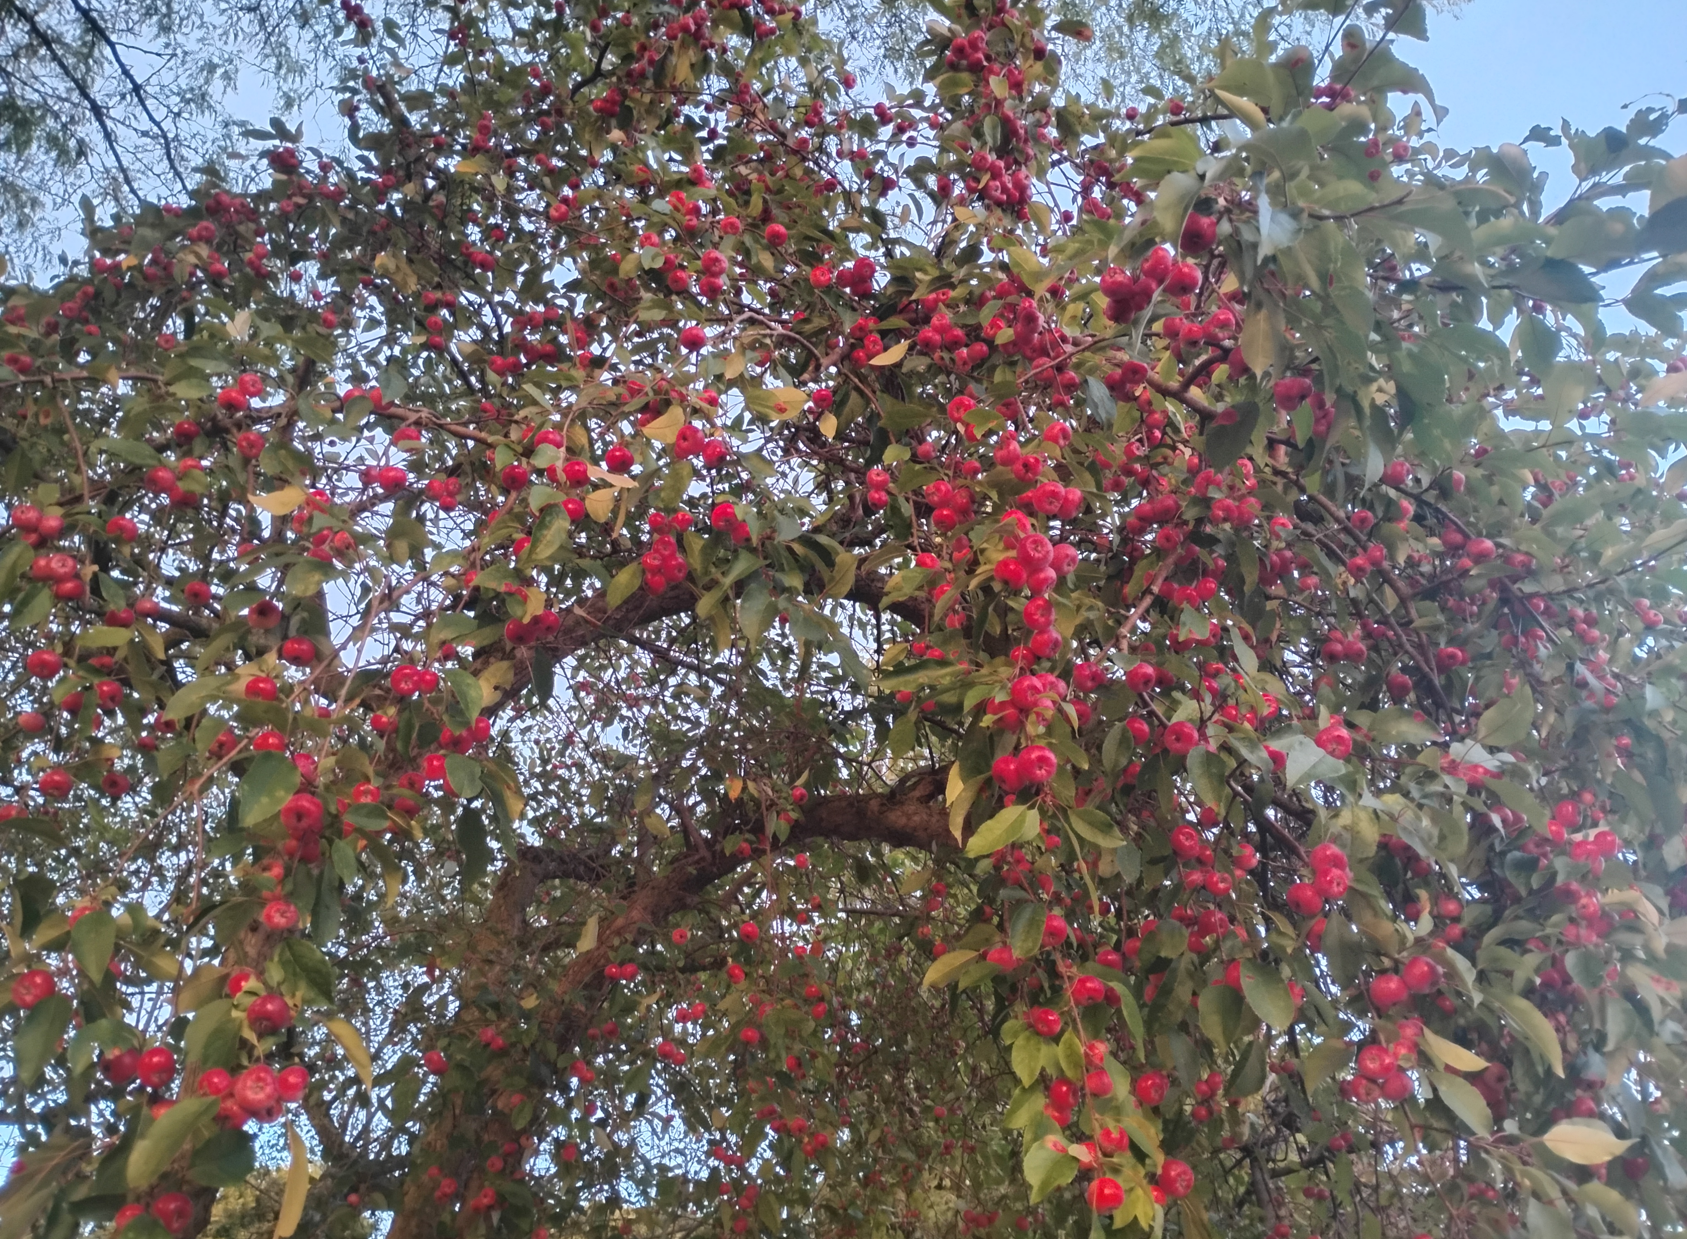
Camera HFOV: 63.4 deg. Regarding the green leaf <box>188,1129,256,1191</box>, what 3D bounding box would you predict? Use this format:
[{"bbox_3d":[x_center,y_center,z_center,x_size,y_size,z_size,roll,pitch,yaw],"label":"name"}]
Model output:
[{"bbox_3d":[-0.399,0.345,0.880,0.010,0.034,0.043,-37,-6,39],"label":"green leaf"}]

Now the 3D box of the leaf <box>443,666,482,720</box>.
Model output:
[{"bbox_3d":[-0.339,0.067,1.220,0.031,0.054,0.015,-31,20,-15],"label":"leaf"}]

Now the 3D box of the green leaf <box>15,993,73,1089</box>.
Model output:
[{"bbox_3d":[-0.527,0.277,0.900,0.032,0.063,0.014,19,-24,-24],"label":"green leaf"}]

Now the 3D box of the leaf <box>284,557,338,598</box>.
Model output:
[{"bbox_3d":[-0.468,-0.037,1.200,0.049,0.013,0.031,-37,-51,-16],"label":"leaf"}]

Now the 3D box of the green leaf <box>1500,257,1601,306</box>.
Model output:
[{"bbox_3d":[0.432,-0.204,0.830,0.058,0.011,0.023,28,-52,19],"label":"green leaf"}]

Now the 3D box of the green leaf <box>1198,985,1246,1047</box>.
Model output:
[{"bbox_3d":[0.318,0.334,1.150,0.037,0.056,0.013,6,6,17],"label":"green leaf"}]

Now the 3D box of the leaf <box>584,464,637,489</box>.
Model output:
[{"bbox_3d":[-0.221,-0.137,1.300,0.052,0.012,0.020,23,-43,-11],"label":"leaf"}]

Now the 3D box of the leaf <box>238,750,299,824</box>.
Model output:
[{"bbox_3d":[-0.359,0.105,0.850,0.033,0.048,0.010,24,-25,-19],"label":"leaf"}]

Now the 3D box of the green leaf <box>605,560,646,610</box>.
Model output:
[{"bbox_3d":[-0.220,-0.033,1.380,0.026,0.058,0.011,38,-5,-28],"label":"green leaf"}]

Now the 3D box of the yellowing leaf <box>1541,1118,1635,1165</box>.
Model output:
[{"bbox_3d":[0.507,0.352,0.930,0.058,0.026,0.012,-18,-1,22],"label":"yellowing leaf"}]

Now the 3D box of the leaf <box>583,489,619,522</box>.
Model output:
[{"bbox_3d":[-0.231,-0.109,1.300,0.031,0.017,0.037,24,-55,-11],"label":"leaf"}]

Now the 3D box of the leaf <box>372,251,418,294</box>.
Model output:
[{"bbox_3d":[-0.688,-0.531,2.100,0.068,0.042,0.025,45,-3,-22],"label":"leaf"}]

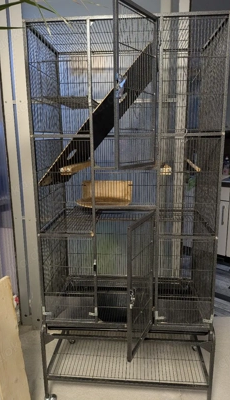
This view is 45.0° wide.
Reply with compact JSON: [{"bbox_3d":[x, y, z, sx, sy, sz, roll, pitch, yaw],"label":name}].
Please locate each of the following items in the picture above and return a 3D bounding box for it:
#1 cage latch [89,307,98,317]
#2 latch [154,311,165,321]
[{"bbox_3d":[-0.097,0.513,1.270,0.041,0.048,0.014,0,12,4],"label":"cage latch"},{"bbox_3d":[0.204,0.520,1.248,0.046,0.043,0.014,0,12,4],"label":"latch"}]

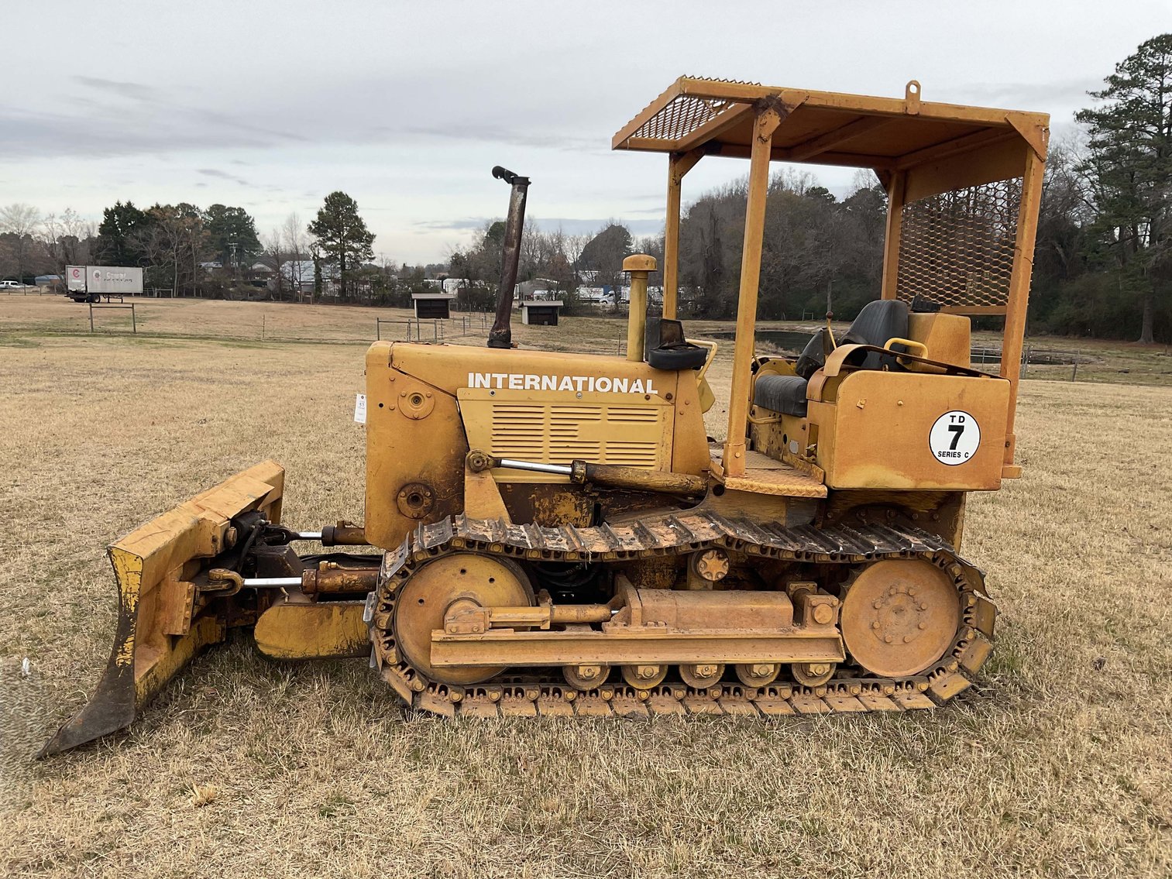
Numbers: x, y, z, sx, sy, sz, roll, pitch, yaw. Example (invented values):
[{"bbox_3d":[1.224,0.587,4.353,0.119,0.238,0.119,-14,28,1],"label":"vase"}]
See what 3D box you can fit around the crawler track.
[{"bbox_3d":[0.423,0.741,4.156,2.620,0.775,0.410,1,8,-9],"label":"crawler track"}]

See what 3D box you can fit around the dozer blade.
[{"bbox_3d":[-1.765,0.618,4.513,0.430,0.790,2.000,2,8,-2],"label":"dozer blade"}]

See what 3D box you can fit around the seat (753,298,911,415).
[{"bbox_3d":[1.202,-0.407,4.787,0.600,0.560,0.510,1,8,-9],"label":"seat"}]

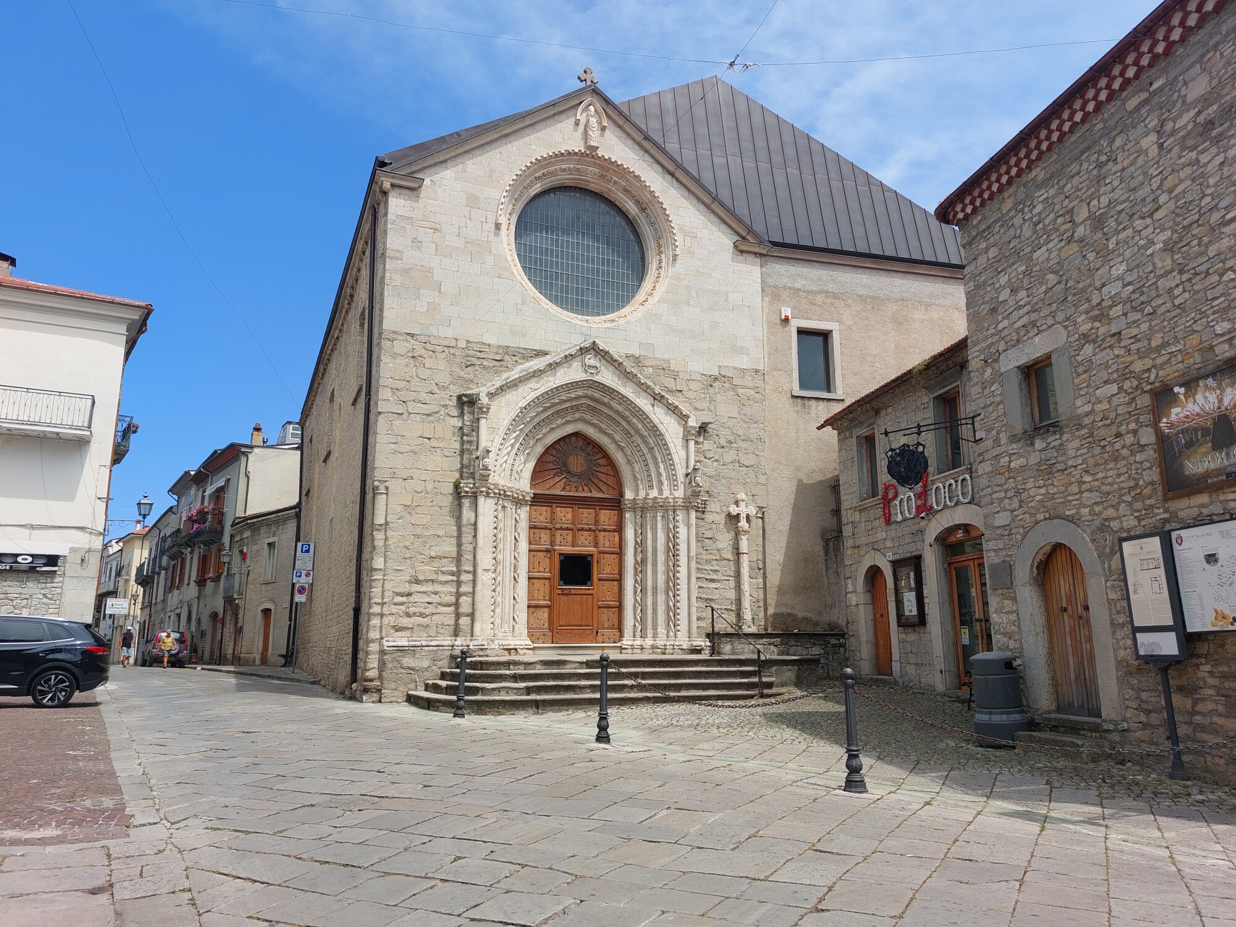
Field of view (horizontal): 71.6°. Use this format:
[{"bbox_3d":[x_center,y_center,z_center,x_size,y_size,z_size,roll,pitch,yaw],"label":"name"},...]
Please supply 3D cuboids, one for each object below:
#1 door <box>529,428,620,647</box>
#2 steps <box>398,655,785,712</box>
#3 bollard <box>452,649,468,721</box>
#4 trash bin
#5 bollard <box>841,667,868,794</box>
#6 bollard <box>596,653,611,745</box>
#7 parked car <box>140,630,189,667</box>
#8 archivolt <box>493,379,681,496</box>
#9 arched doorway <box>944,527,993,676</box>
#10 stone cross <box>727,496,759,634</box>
[{"bbox_3d":[-0.908,1.579,18.551,2.108,4.580,0.250,4,-13,-21],"label":"door"},{"bbox_3d":[-0.186,3.910,15.237,6.760,0.875,1.632,5,-13,-20],"label":"steps"},{"bbox_3d":[-2.406,3.360,13.152,0.185,1.020,0.185,5,-13,-20],"label":"bollard"},{"bbox_3d":[4.267,2.639,9.659,0.640,1.008,0.640,6,-14,-26],"label":"trash bin"},{"bbox_3d":[2.038,2.305,7.448,0.210,1.020,0.210,5,-13,-20],"label":"bollard"},{"bbox_3d":[-0.170,2.742,10.025,0.185,1.020,0.185,0,-12,0],"label":"bollard"},{"bbox_3d":[-22.817,9.355,43.185,1.780,1.700,4.600,8,-15,-34],"label":"parked car"},{"bbox_3d":[-0.631,-0.422,17.073,3.845,2.437,0.600,5,-13,-20],"label":"archivolt"},{"bbox_3d":[5.549,2.262,13.494,0.320,2.530,1.420,2,-13,-11],"label":"arched doorway"},{"bbox_3d":[2.565,1.964,17.292,0.682,2.784,0.400,5,-13,-20],"label":"stone cross"}]

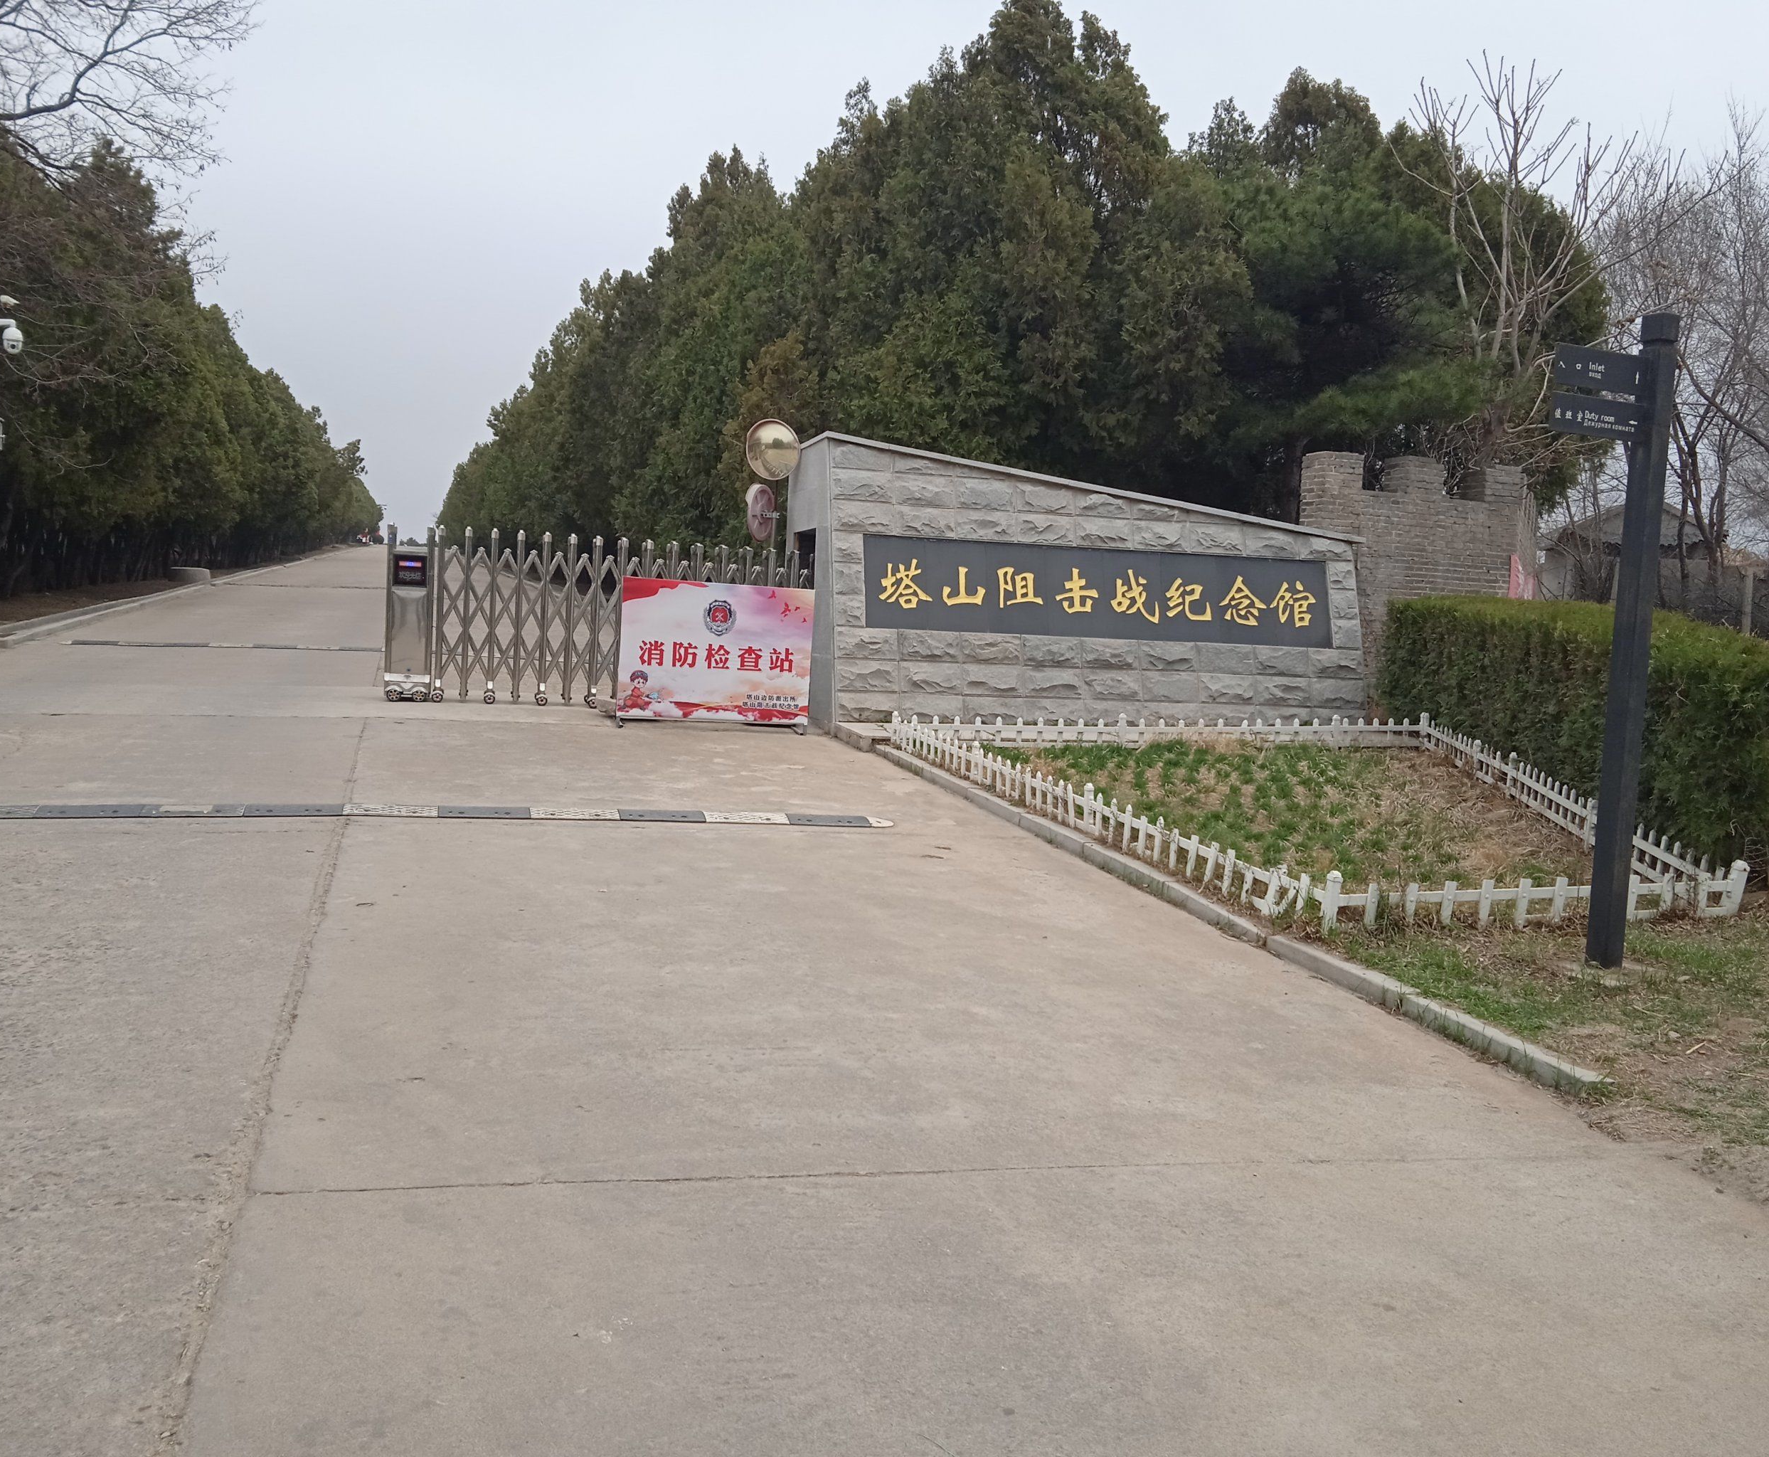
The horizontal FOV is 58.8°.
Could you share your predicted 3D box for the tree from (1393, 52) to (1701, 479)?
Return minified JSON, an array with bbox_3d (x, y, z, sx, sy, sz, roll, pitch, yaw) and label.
[{"bbox_3d":[8.109,-4.100,19.649,3.600,7.800,3.200,3,5,0],"label":"tree"}]

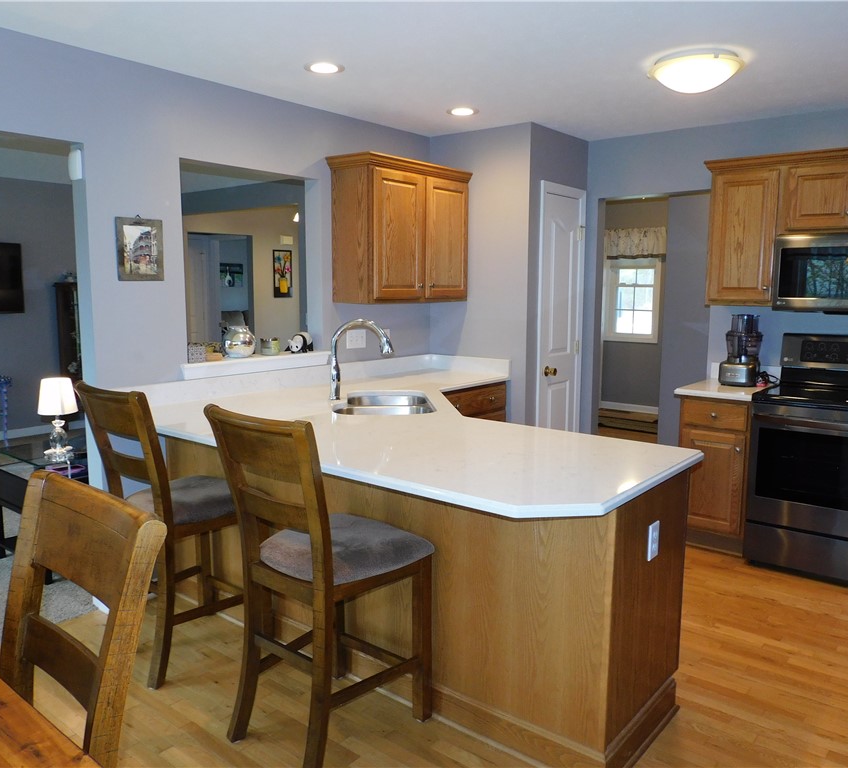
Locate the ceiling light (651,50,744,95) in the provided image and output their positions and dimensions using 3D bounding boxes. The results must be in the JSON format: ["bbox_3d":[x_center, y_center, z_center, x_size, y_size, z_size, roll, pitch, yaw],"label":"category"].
[{"bbox_3d":[1.201,-1.364,3.130,0.429,0.140,0.429,6,10,39],"label":"ceiling light"}]

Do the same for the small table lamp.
[{"bbox_3d":[-1.898,0.170,3.670,0.209,0.432,0.209,6,10,39],"label":"small table lamp"}]

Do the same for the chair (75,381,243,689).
[{"bbox_3d":[-1.058,0.545,2.913,0.479,1.147,0.608,6,10,39],"label":"chair"}]

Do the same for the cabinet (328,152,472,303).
[{"bbox_3d":[-0.143,-0.927,4.420,0.374,0.823,0.972,6,10,39],"label":"cabinet"}]

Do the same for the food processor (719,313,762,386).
[{"bbox_3d":[1.918,-0.202,4.296,0.204,0.423,0.219,6,10,39],"label":"food processor"}]

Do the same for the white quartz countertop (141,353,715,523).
[{"bbox_3d":[0.211,0.090,3.439,2.338,0.151,2.293,6,10,39],"label":"white quartz countertop"}]

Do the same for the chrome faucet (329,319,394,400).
[{"bbox_3d":[-0.345,-0.133,3.823,0.329,0.420,0.075,-1,8,-6],"label":"chrome faucet"}]

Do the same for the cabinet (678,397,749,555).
[{"bbox_3d":[1.787,0.503,4.208,0.379,0.873,0.628,6,10,39],"label":"cabinet"}]

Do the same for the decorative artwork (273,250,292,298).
[{"bbox_3d":[-1.750,-1.360,8.830,0.030,0.593,0.278,6,10,39],"label":"decorative artwork"}]

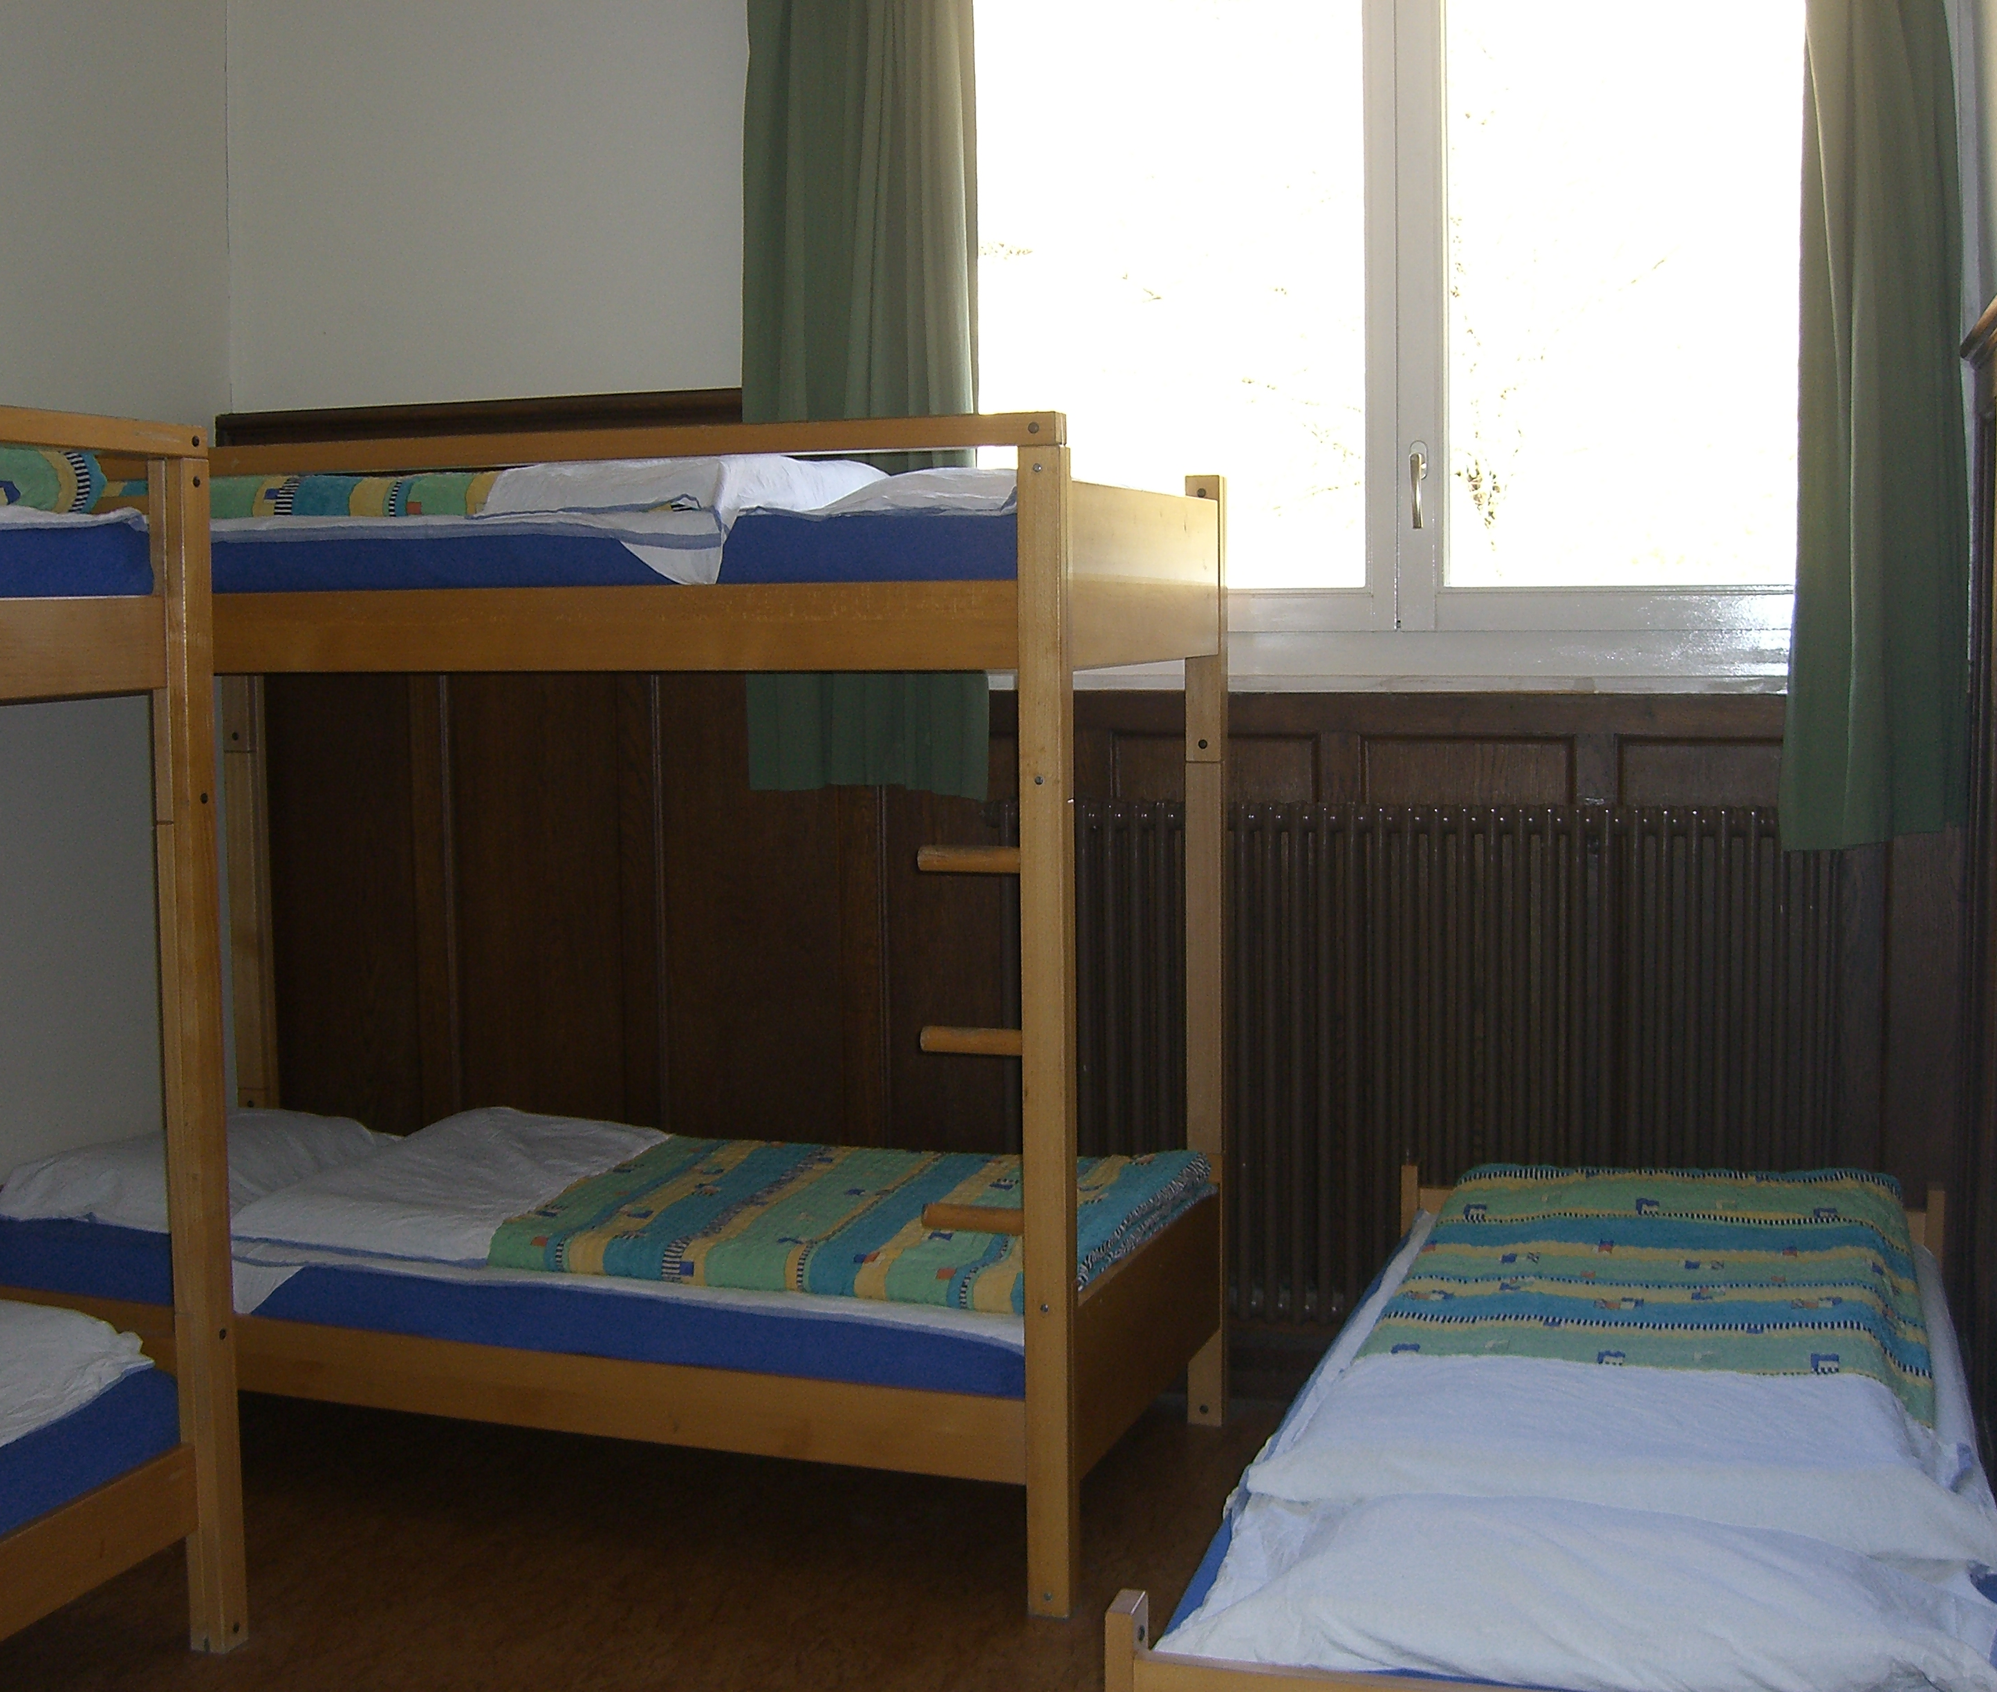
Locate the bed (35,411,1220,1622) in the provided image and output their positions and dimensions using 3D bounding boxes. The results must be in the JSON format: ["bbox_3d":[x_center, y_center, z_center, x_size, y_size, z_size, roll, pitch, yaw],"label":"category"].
[{"bbox_3d":[-0.719,0.192,4.285,2.060,1.725,0.912,1,6,20],"label":"bed"}]

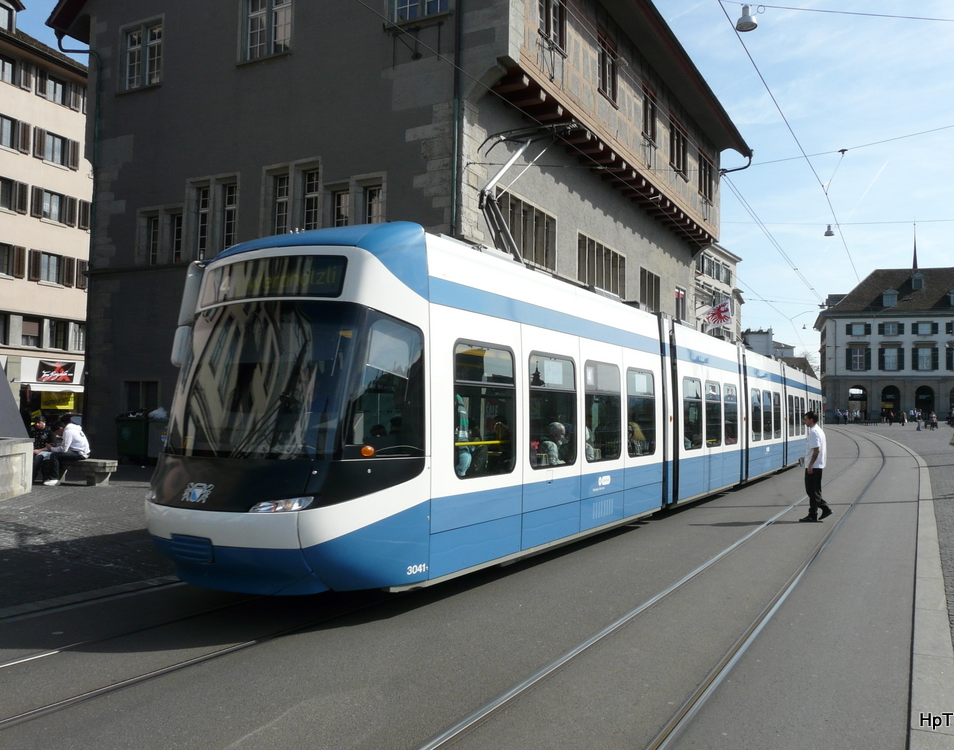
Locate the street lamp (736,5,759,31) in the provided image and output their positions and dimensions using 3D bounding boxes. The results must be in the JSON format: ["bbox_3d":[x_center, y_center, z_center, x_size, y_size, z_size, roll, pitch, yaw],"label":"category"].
[{"bbox_3d":[5.478,-7.248,16.400,0.440,0.470,0.440,1,-3,0],"label":"street lamp"}]

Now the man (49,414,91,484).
[{"bbox_3d":[-8.383,1.611,16.600,0.880,1.280,0.550,2,-3,-17],"label":"man"}]

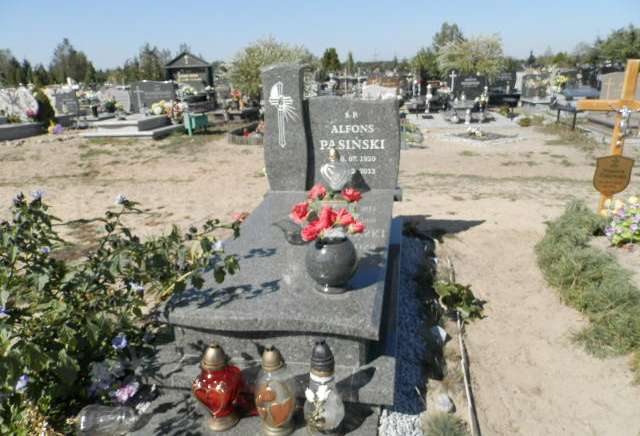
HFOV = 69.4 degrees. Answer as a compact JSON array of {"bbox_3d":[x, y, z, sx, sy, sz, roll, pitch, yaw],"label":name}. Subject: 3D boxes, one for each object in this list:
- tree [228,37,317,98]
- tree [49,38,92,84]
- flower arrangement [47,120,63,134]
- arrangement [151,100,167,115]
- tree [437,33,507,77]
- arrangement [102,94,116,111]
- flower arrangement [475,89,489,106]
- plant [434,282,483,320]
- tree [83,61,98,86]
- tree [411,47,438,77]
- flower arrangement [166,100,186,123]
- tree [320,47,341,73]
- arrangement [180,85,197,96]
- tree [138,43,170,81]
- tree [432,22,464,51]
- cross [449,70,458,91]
[{"bbox_3d":[-1.686,-5.273,17.128,3.261,2.712,3.261,-3,17,-5],"label":"tree"},{"bbox_3d":[-21.542,-13.323,40.694,3.300,4.637,3.200,2,18,11],"label":"tree"},{"bbox_3d":[-6.873,-2.356,12.025,0.416,0.355,0.375,-11,20,-28],"label":"flower arrangement"},{"bbox_3d":[-4.402,-3.047,12.744,0.441,0.374,0.397,-7,18,-17],"label":"arrangement"},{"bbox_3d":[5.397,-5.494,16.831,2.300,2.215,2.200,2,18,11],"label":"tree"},{"bbox_3d":[-6.360,-3.497,14.052,0.426,0.499,0.426,-9,19,-22],"label":"arrangement"},{"bbox_3d":[4.088,-3.057,11.700,0.350,0.440,0.330,2,18,11],"label":"flower arrangement"},{"bbox_3d":[0.812,0.493,2.731,0.290,0.160,0.260,4,18,17],"label":"plant"},{"bbox_3d":[-19.138,-11.691,39.014,1.351,2.720,1.351,-9,19,-24],"label":"tree"},{"bbox_3d":[7.301,-10.489,32.583,2.115,3.006,2.115,2,18,12],"label":"tree"},{"bbox_3d":[-3.477,-2.569,11.200,0.430,0.560,0.420,2,18,11],"label":"flower arrangement"},{"bbox_3d":[0.975,-12.244,38.069,1.565,3.381,1.565,-1,17,2],"label":"tree"},{"bbox_3d":[-4.346,-4.234,15.350,0.531,0.383,0.478,-6,18,-14],"label":"arrangement"},{"bbox_3d":[-14.278,-13.209,40.621,2.500,4.149,2.400,2,18,11],"label":"tree"},{"bbox_3d":[10.061,-12.911,36.727,2.700,4.856,2.600,2,18,11],"label":"tree"},{"bbox_3d":[3.639,-3.735,12.600,0.260,0.570,0.060,2,18,11],"label":"cross"}]

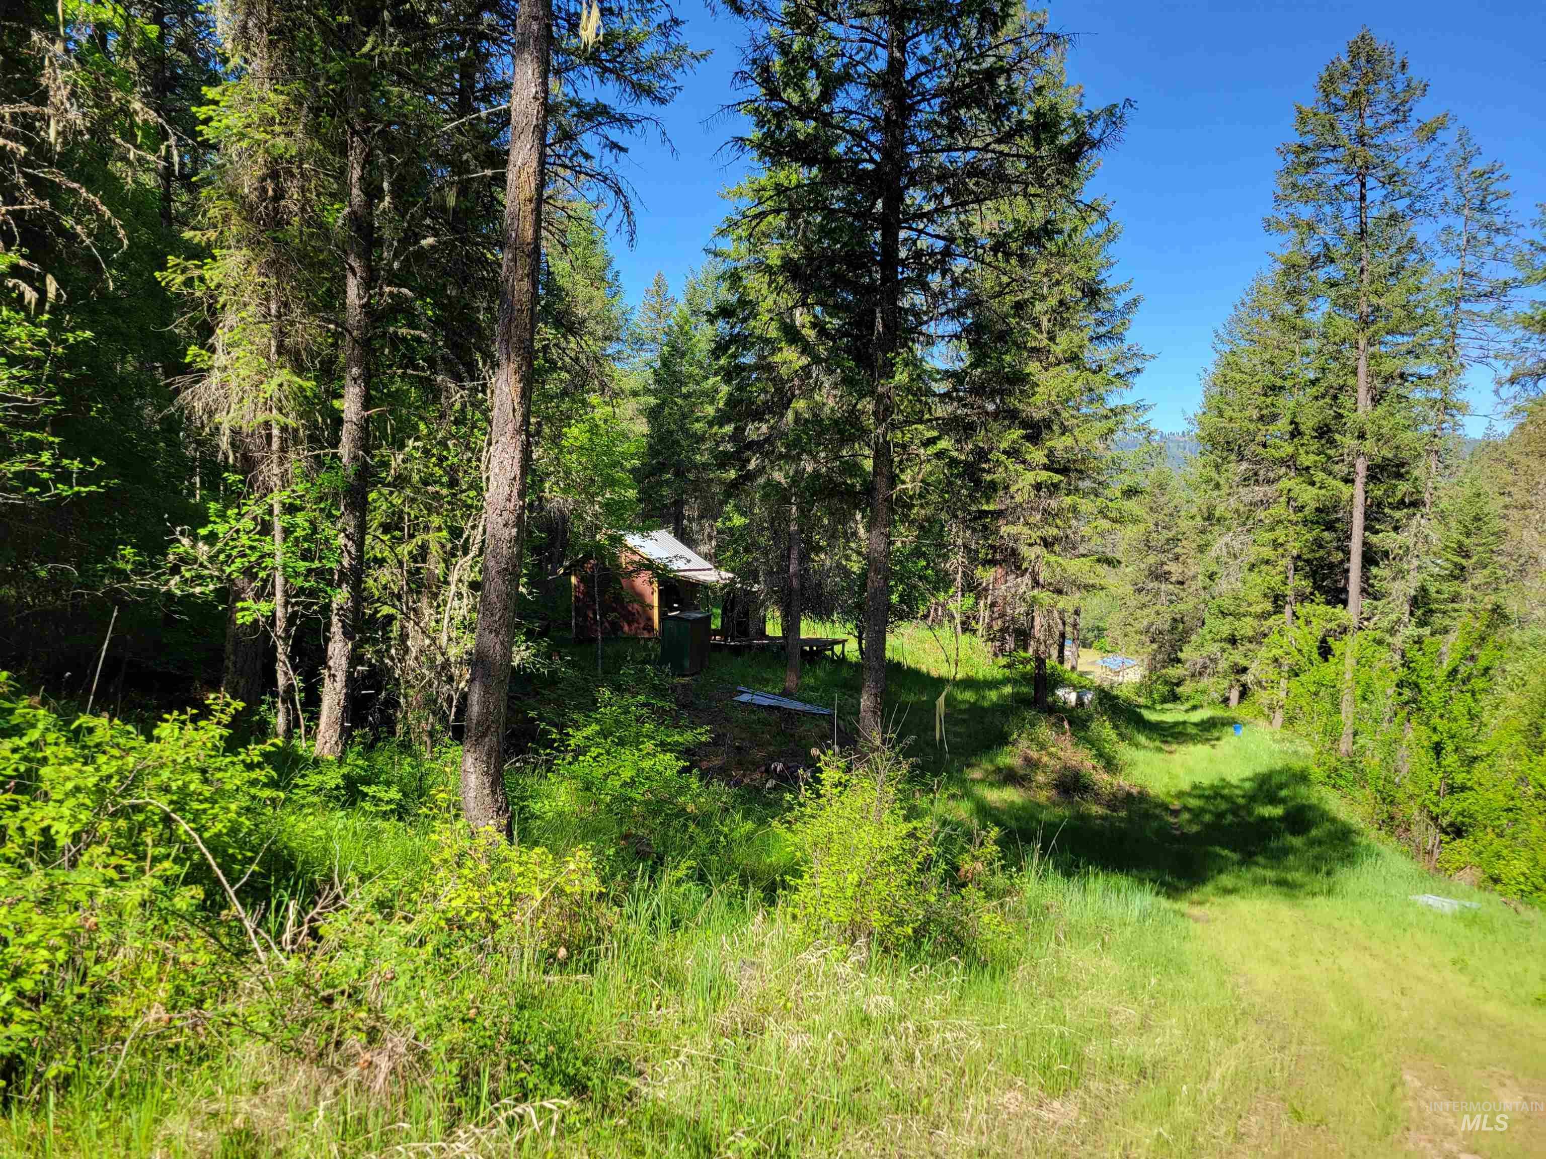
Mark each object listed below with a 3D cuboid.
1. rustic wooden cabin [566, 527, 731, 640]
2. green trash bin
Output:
[{"bbox_3d":[-3.588,0.057,37.004,4.840,3.350,3.750,0,1,19],"label":"rustic wooden cabin"},{"bbox_3d":[-1.773,1.311,23.487,0.680,1.160,0.780,1,1,26],"label":"green trash bin"}]

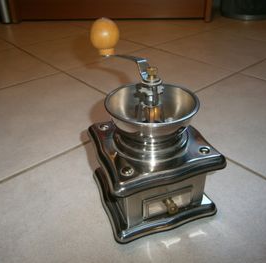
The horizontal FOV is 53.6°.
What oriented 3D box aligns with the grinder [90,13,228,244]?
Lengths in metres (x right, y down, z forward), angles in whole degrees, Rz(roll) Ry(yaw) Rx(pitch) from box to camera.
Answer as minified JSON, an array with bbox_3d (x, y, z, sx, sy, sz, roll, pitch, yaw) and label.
[{"bbox_3d":[0.021,-0.003,0.290,0.119,0.211,0.119,-12,35,-16],"label":"grinder"}]

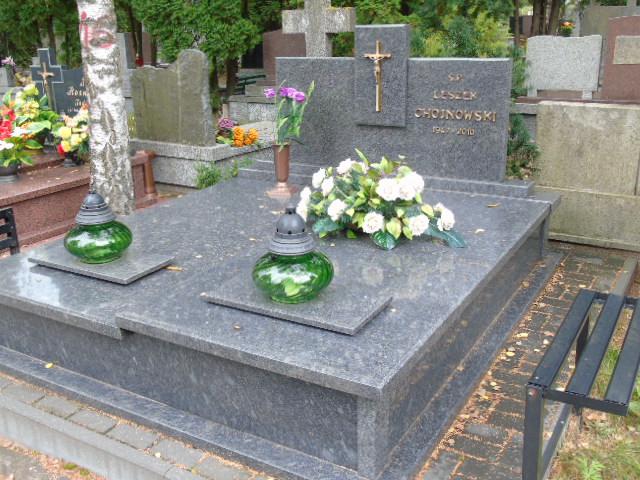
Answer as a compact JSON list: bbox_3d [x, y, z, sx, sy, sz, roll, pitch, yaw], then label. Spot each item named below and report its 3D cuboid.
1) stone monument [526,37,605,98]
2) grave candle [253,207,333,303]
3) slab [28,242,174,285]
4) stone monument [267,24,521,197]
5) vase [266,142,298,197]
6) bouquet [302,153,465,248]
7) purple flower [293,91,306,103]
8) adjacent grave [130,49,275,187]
[{"bbox_3d":[2.371,-1.681,6.119,0.669,0.580,0.120,9,21,29],"label":"stone monument"},{"bbox_3d":[-0.099,0.039,2.278,0.295,0.350,0.295,-1,18,0],"label":"grave candle"},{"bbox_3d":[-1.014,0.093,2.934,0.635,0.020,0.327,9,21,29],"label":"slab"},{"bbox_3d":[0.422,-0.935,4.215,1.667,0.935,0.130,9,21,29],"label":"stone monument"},{"bbox_3d":[-0.256,-0.482,4.184,0.155,0.340,0.155,2,18,11],"label":"vase"},{"bbox_3d":[0.340,-0.217,3.184,0.780,0.330,0.520,5,19,20],"label":"bouquet"},{"bbox_3d":[-0.131,-0.920,4.030,0.085,0.075,0.085,-1,18,1],"label":"purple flower"},{"bbox_3d":[-0.997,-1.399,6.685,1.220,1.260,2.050,9,21,29],"label":"adjacent grave"}]

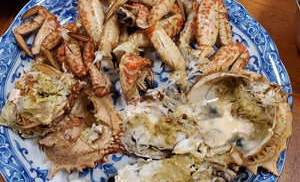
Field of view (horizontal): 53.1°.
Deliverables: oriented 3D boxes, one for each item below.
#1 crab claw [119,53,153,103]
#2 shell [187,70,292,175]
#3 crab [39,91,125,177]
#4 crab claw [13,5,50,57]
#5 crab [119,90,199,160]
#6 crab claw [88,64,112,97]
[{"bbox_3d":[-0.016,-0.014,0.329,0.037,0.030,0.055,2,71,-4],"label":"crab claw"},{"bbox_3d":[0.091,0.031,0.312,0.088,0.050,0.103,-40,78,-16],"label":"shell"},{"bbox_3d":[-0.066,0.042,0.296,0.069,0.050,0.077,44,73,10],"label":"crab"},{"bbox_3d":[-0.131,-0.066,0.333,0.034,0.030,0.058,9,70,-2],"label":"crab claw"},{"bbox_3d":[0.010,0.034,0.309,0.079,0.044,0.066,-13,72,-9],"label":"crab"},{"bbox_3d":[-0.053,-0.011,0.325,0.021,0.022,0.037,-18,73,-11],"label":"crab claw"}]

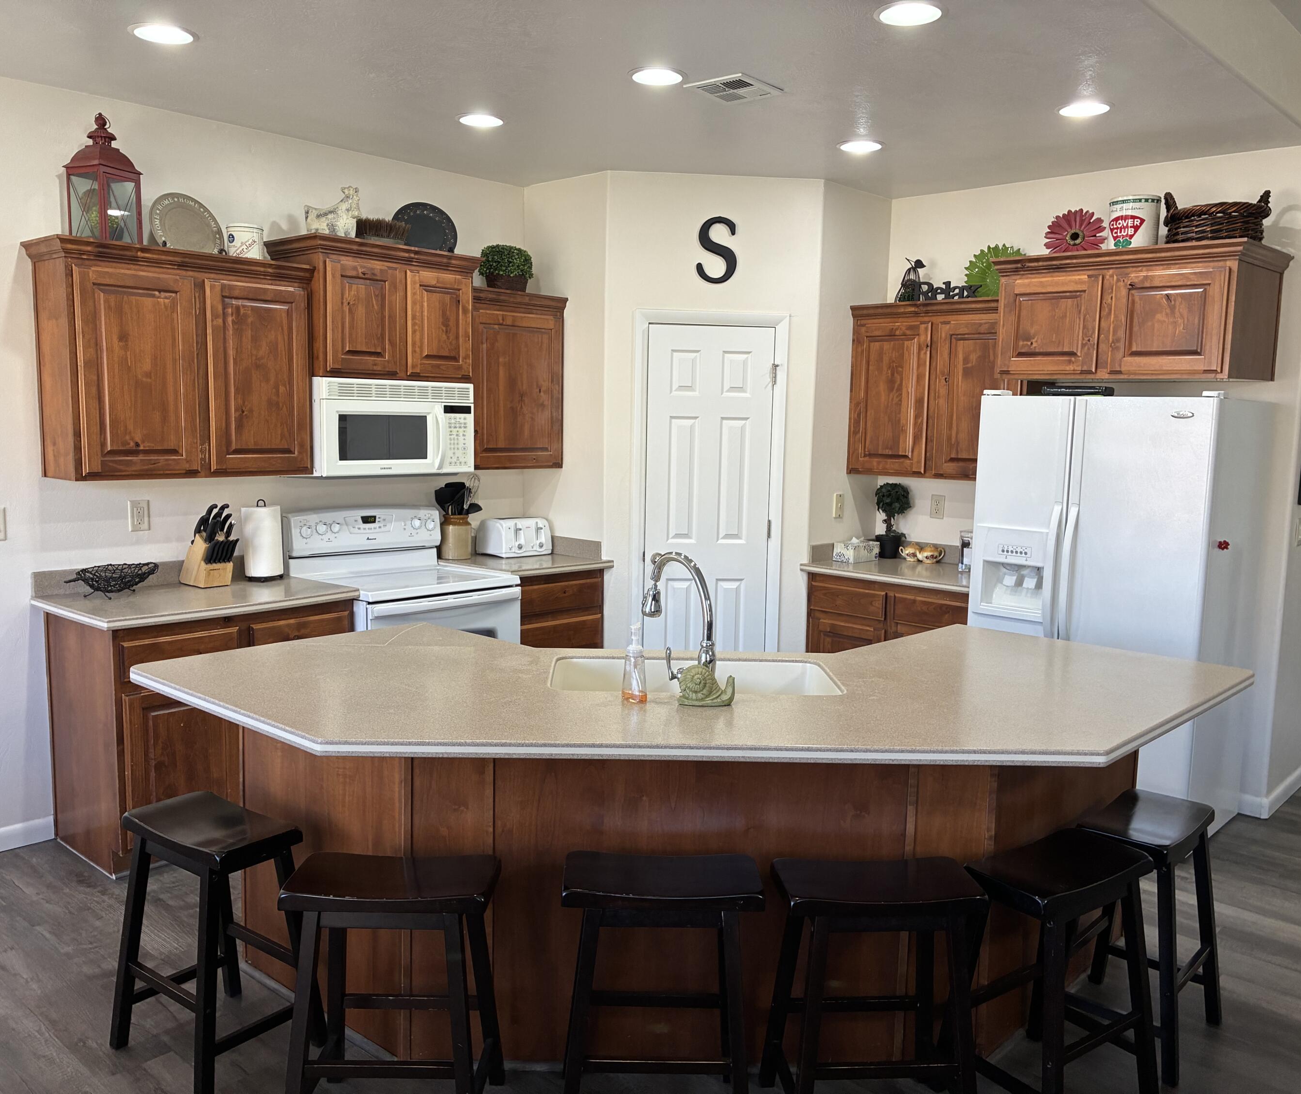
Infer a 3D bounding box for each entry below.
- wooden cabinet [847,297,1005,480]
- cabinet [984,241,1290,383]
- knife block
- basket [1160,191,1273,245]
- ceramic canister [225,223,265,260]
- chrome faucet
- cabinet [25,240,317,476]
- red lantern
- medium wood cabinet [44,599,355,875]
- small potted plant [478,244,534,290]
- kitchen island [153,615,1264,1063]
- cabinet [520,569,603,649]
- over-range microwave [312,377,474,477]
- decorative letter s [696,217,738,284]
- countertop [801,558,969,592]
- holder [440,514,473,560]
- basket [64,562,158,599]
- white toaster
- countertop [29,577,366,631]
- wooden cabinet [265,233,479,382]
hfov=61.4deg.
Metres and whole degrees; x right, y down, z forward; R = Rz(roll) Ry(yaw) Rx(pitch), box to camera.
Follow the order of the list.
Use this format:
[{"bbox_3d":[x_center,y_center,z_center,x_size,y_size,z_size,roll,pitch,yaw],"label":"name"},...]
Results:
[{"bbox_3d":[1.430,-0.746,5.265,0.917,0.825,0.342,8,9,42],"label":"wooden cabinet"},{"bbox_3d":[1.986,-0.927,4.485,0.976,0.487,0.663,7,9,42],"label":"cabinet"},{"bbox_3d":[-1.760,0.040,4.359,0.193,0.218,0.120,8,9,42],"label":"knife block"},{"bbox_3d":[2.267,-1.295,4.384,0.400,0.245,0.280,7,9,42],"label":"basket"},{"bbox_3d":[-1.587,-1.172,4.294,0.145,0.180,0.145,-1,7,-20],"label":"ceramic canister"},{"bbox_3d":[0.063,0.192,2.799,0.115,0.350,0.275,-4,8,-37],"label":"chrome faucet"},{"bbox_3d":[-1.782,-0.680,4.152,0.342,0.825,0.950,8,9,42],"label":"cabinet"},{"bbox_3d":[-1.946,-1.283,3.902,0.180,0.505,0.180,4,7,22],"label":"red lantern"},{"bbox_3d":[-1.701,0.653,4.212,0.610,0.872,0.910,7,9,42],"label":"medium wood cabinet"},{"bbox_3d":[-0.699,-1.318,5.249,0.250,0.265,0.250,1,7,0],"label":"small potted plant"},{"bbox_3d":[0.160,0.795,3.106,3.134,0.914,1.489,1,7,-1],"label":"kitchen island"},{"bbox_3d":[-0.661,0.541,5.328,0.636,0.894,0.617,8,9,42],"label":"cabinet"},{"bbox_3d":[-1.192,-0.518,4.768,0.412,0.394,0.761,7,9,42],"label":"over-range microwave"},{"bbox_3d":[0.316,-1.403,5.178,0.197,0.312,0.022,1,7,-2],"label":"decorative letter s"},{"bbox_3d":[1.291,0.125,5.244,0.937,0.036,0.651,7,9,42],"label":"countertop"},{"bbox_3d":[-0.928,-0.046,5.287,0.142,0.200,0.142,1,7,0],"label":"holder"},{"bbox_3d":[-1.999,0.130,4.079,0.210,0.100,0.335,7,9,42],"label":"basket"},{"bbox_3d":[-0.677,-0.059,5.482,0.285,0.185,0.245,-5,9,-41],"label":"white toaster"},{"bbox_3d":[-1.695,0.197,4.136,0.660,0.038,0.948,8,9,42],"label":"countertop"},{"bbox_3d":[-1.172,-0.990,4.718,0.413,0.553,0.821,8,9,42],"label":"wooden cabinet"}]

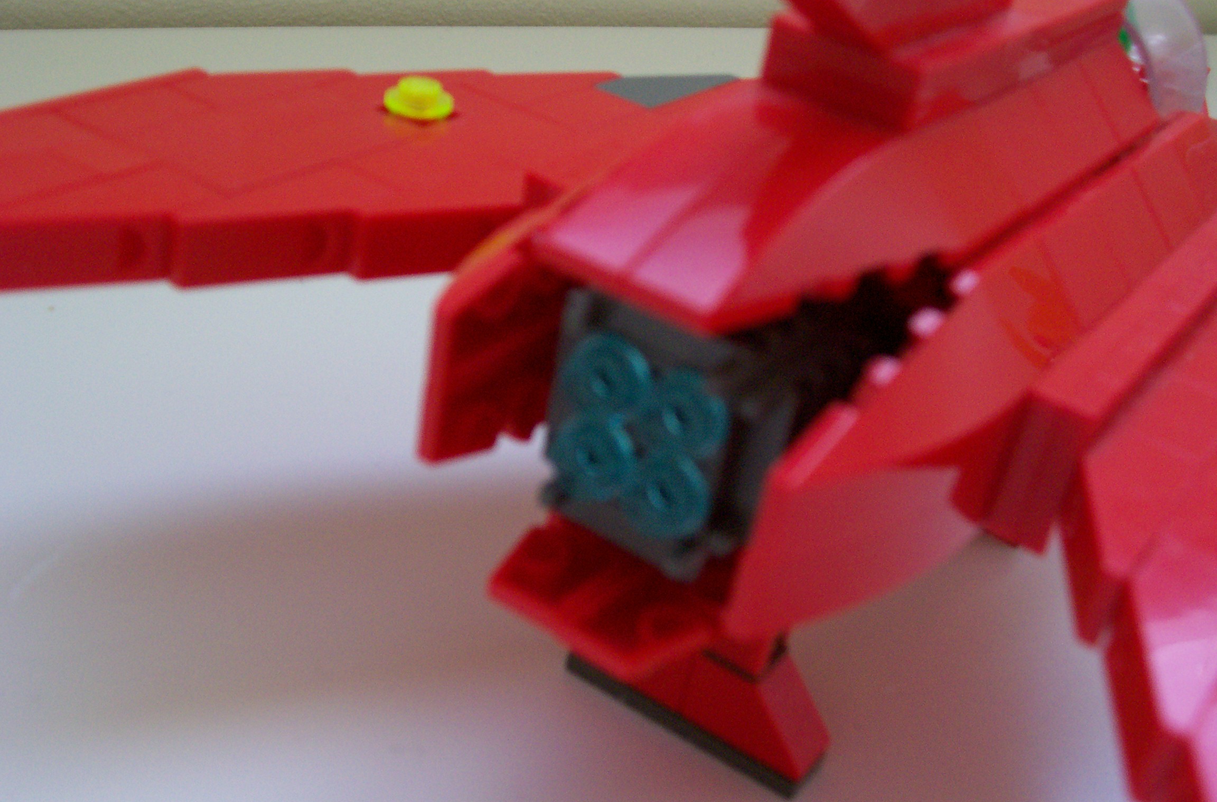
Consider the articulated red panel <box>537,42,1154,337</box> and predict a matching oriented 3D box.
[{"bbox_3d":[0.028,-0.028,0.150,0.032,0.010,0.096,26,33,25],"label":"articulated red panel"}]

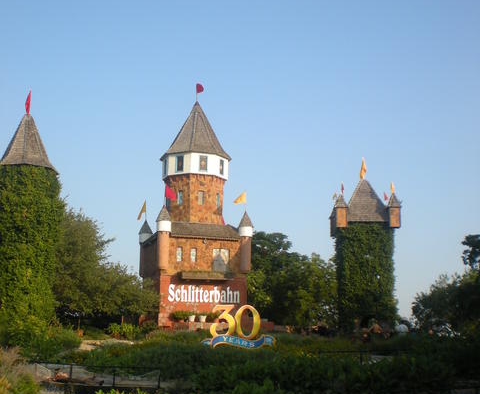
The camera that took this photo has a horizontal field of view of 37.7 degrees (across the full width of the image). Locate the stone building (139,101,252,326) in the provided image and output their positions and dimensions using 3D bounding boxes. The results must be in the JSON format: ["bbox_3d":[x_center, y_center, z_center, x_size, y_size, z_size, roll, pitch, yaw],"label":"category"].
[{"bbox_3d":[-3.505,1.062,53.886,7.164,17.616,7.292,4,-12,-19],"label":"stone building"}]

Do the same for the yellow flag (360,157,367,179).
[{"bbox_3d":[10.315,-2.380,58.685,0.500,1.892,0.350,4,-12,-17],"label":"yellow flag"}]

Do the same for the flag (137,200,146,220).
[{"bbox_3d":[-7.833,1.034,55.870,0.720,1.617,0.200,4,-12,-19],"label":"flag"}]

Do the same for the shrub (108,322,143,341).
[{"bbox_3d":[-7.043,8.274,43.219,2.150,1.208,1.700,0,-12,0],"label":"shrub"}]

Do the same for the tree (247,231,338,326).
[{"bbox_3d":[4.299,7.023,59.812,8.200,8.313,7.300,0,-12,0],"label":"tree"}]

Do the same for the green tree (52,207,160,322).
[{"bbox_3d":[-9.000,4.717,47.014,7.000,8.095,6.200,0,-12,0],"label":"green tree"}]

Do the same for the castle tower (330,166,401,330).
[{"bbox_3d":[10.182,4.572,57.254,5.100,12.310,5.200,0,-12,0],"label":"castle tower"}]

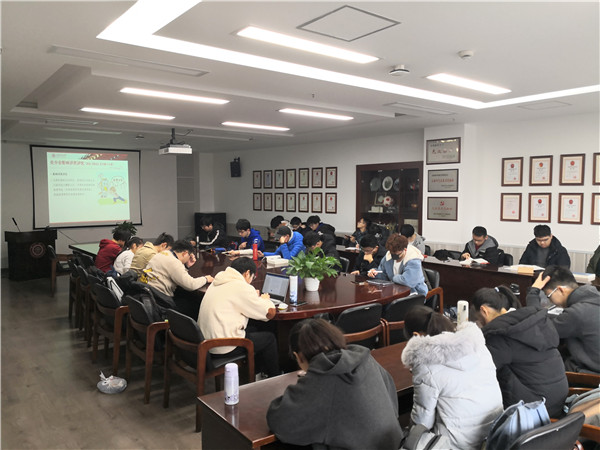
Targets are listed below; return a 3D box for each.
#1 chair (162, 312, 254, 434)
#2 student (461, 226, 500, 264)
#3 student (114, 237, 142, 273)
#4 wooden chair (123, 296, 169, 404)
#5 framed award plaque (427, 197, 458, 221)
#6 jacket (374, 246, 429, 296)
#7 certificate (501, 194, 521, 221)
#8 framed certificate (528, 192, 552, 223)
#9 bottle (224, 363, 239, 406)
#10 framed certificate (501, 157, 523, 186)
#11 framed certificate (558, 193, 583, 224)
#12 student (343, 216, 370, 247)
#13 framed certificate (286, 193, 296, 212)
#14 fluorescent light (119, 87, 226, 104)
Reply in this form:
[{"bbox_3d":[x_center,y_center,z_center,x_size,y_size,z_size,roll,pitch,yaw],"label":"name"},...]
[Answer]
[{"bbox_3d":[-0.709,1.046,3.651,0.550,0.810,0.560,-4,5,-44],"label":"chair"},{"bbox_3d":[2.516,0.646,6.583,0.750,1.240,0.520,-4,5,-38],"label":"student"},{"bbox_3d":[-2.110,0.676,5.720,0.680,1.120,0.460,-4,6,-40],"label":"student"},{"bbox_3d":[-1.210,1.050,4.194,0.580,0.820,0.560,-3,5,-34],"label":"wooden chair"},{"bbox_3d":[2.167,-0.240,7.091,0.030,0.350,0.500,-4,6,-43],"label":"framed award plaque"},{"bbox_3d":[1.095,0.527,5.003,0.460,0.620,0.520,-4,5,-38],"label":"jacket"},{"bbox_3d":[2.818,-0.234,6.250,0.025,0.375,0.270,-4,5,-44],"label":"certificate"},{"bbox_3d":[3.371,-0.237,6.586,0.030,0.411,0.309,-4,5,-38],"label":"framed certificate"},{"bbox_3d":[-0.301,0.694,2.062,0.066,0.184,0.066,0,4,0],"label":"bottle"},{"bbox_3d":[2.984,-0.741,6.567,0.025,0.402,0.293,-4,6,-43],"label":"framed certificate"},{"bbox_3d":[3.623,-0.215,6.269,0.030,0.408,0.306,-4,5,-38],"label":"framed certificate"},{"bbox_3d":[1.001,0.508,7.974,0.750,1.280,0.550,-2,5,-30],"label":"student"},{"bbox_3d":[-0.190,-0.508,10.800,0.317,0.438,0.025,4,6,44],"label":"framed certificate"},{"bbox_3d":[-1.331,-1.428,5.115,1.200,0.080,0.200,-4,5,-38],"label":"fluorescent light"}]

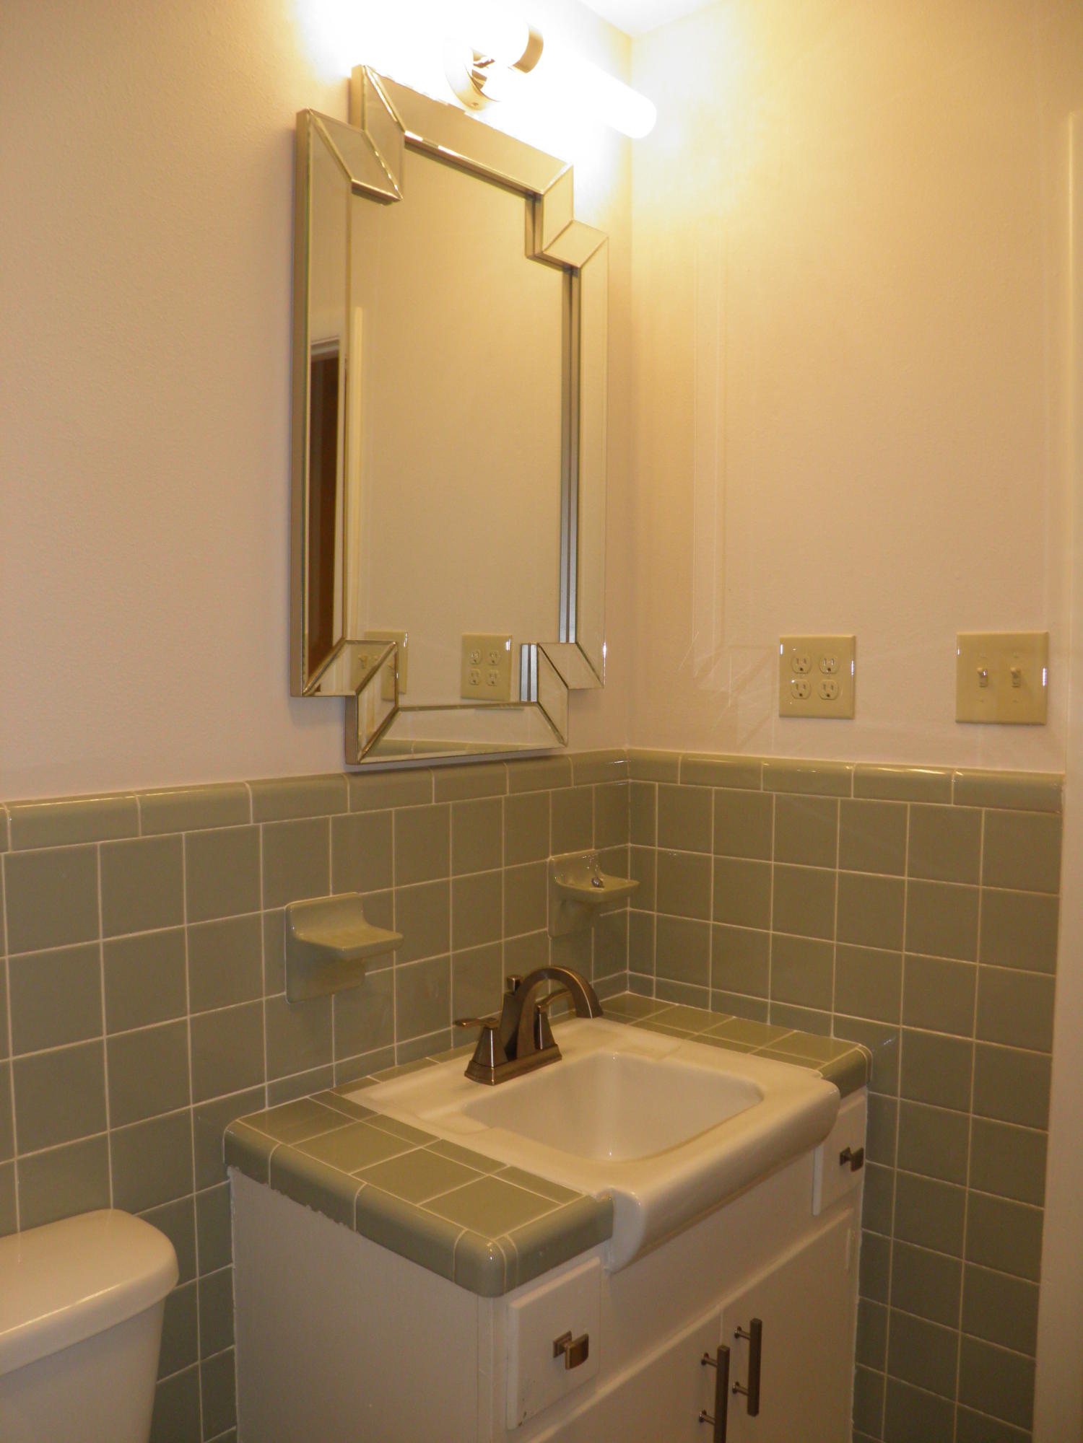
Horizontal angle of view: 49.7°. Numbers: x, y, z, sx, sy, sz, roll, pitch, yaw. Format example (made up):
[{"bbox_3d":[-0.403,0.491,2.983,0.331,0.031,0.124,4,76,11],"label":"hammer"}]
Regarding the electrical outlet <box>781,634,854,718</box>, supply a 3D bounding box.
[{"bbox_3d":[0.419,-0.068,1.784,0.125,0.124,0.010,4,4,41],"label":"electrical outlet"}]

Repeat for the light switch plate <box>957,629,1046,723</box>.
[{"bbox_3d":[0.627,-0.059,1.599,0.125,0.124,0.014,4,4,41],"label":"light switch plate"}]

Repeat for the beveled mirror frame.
[{"bbox_3d":[-0.106,-0.409,1.713,0.030,0.914,0.610,4,4,41],"label":"beveled mirror frame"}]

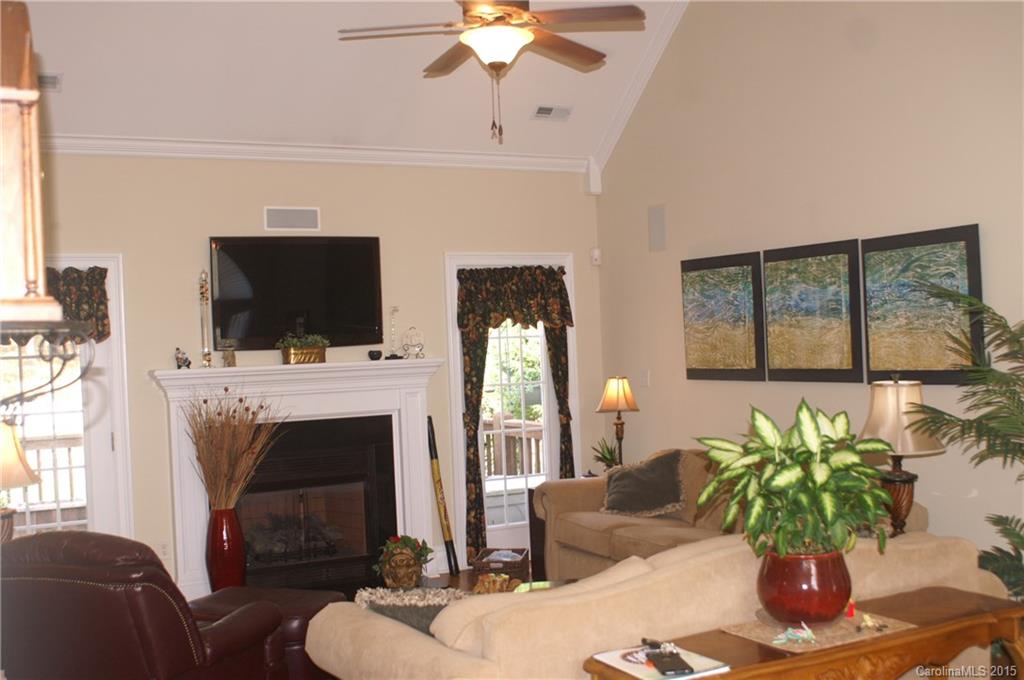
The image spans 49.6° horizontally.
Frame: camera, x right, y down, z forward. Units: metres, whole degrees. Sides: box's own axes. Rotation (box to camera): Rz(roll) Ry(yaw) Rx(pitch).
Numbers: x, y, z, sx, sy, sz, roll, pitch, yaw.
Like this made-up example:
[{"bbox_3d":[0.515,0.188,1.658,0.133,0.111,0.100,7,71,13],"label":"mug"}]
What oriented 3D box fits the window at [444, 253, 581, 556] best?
[{"bbox_3d":[0.058,0.453,7.661,1.000,2.100,0.100,-2,0,-26],"label":"window"}]

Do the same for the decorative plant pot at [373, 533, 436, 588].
[{"bbox_3d":[-0.658,1.375,6.851,0.330,0.340,0.280,-2,0,-18],"label":"decorative plant pot"}]

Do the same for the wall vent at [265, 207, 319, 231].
[{"bbox_3d":[-1.373,-0.760,6.967,0.352,0.145,0.025,-2,0,-26],"label":"wall vent"}]

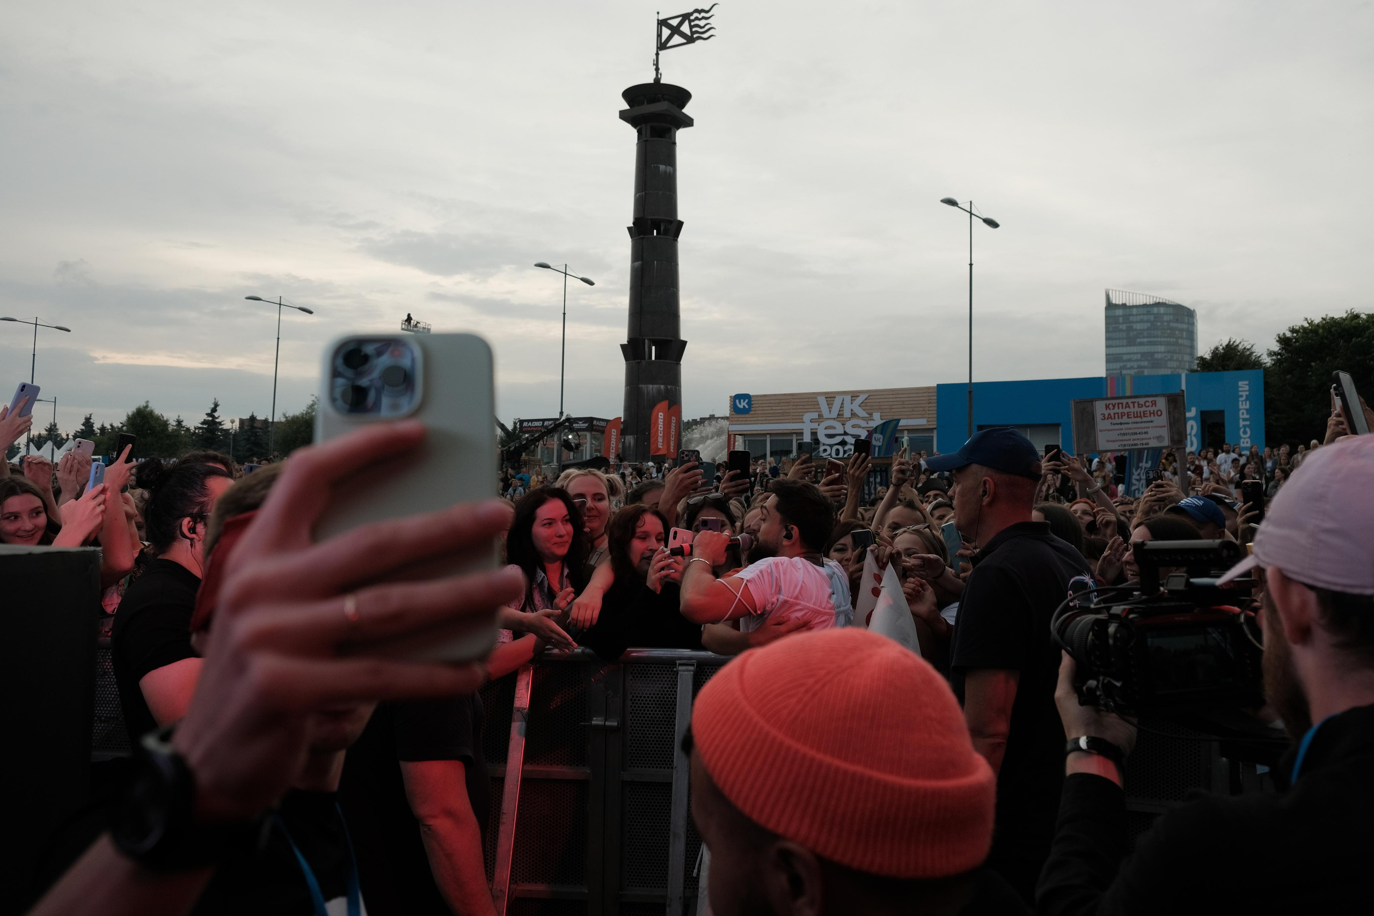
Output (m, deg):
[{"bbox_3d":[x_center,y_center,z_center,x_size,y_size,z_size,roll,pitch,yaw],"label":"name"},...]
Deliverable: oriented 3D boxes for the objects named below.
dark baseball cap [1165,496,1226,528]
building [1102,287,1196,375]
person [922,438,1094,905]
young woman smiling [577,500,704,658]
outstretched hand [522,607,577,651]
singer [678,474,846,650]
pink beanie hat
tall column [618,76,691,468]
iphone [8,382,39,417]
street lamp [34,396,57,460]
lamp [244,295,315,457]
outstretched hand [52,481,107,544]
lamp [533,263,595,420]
[{"bbox_3d":[2.072,0.221,4.200,0.180,0.125,0.250,12,-4,41],"label":"dark baseball cap"},{"bbox_3d":[219.644,-26.455,486.544,39.000,108.000,30.000,0,-4,12],"label":"building"},{"bbox_3d":[0.732,0.843,2.296,0.370,1.820,0.520,-1,-4,35],"label":"person"},{"bbox_3d":[-0.171,0.979,3.498,0.520,1.640,0.450,3,-4,-25],"label":"young woman smiling"},{"bbox_3d":[-0.422,0.523,3.150,0.175,0.100,0.070,30,0,21],"label":"outstretched hand"},{"bbox_3d":[0.241,0.869,2.952,0.530,1.620,0.480,4,-5,-43],"label":"singer"},{"bbox_3d":[0.116,0.184,0.718,0.213,0.140,0.185,24,4,36],"label":"pink beanie hat"},{"bbox_3d":[-1.752,-8.191,50.386,3.300,20.660,3.300,1,-3,0],"label":"tall column"},{"bbox_3d":[-2.243,-0.183,3.480,0.011,0.151,0.076,36,12,28],"label":"iphone"},{"bbox_3d":[-87.144,-3.279,140.000,3.000,10.000,0.400,4,-5,-37],"label":"street lamp"},{"bbox_3d":[-20.187,-2.967,50.700,0.400,10.120,3.500,-1,-4,31],"label":"lamp"},{"bbox_3d":[-1.591,0.147,2.700,0.130,0.155,0.090,0,-4,24],"label":"outstretched hand"},{"bbox_3d":[-5.155,-3.082,42.703,0.400,10.010,3.500,-1,-4,33],"label":"lamp"}]

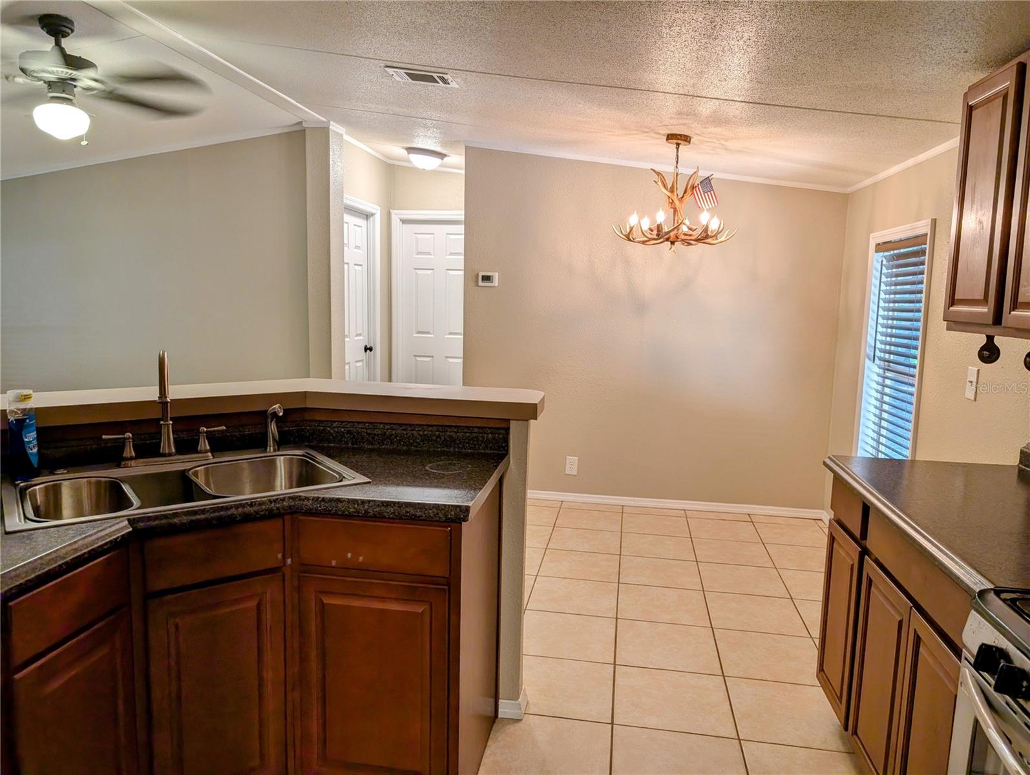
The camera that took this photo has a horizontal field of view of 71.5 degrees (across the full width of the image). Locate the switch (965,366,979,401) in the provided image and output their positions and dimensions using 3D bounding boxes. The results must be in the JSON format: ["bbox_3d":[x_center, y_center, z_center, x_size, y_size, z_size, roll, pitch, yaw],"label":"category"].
[{"bbox_3d":[1.746,-0.014,2.734,0.012,0.118,0.072,3,7,9],"label":"switch"}]

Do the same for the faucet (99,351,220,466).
[{"bbox_3d":[-0.981,0.061,2.029,0.335,0.335,0.255,-3,9,-32],"label":"faucet"}]

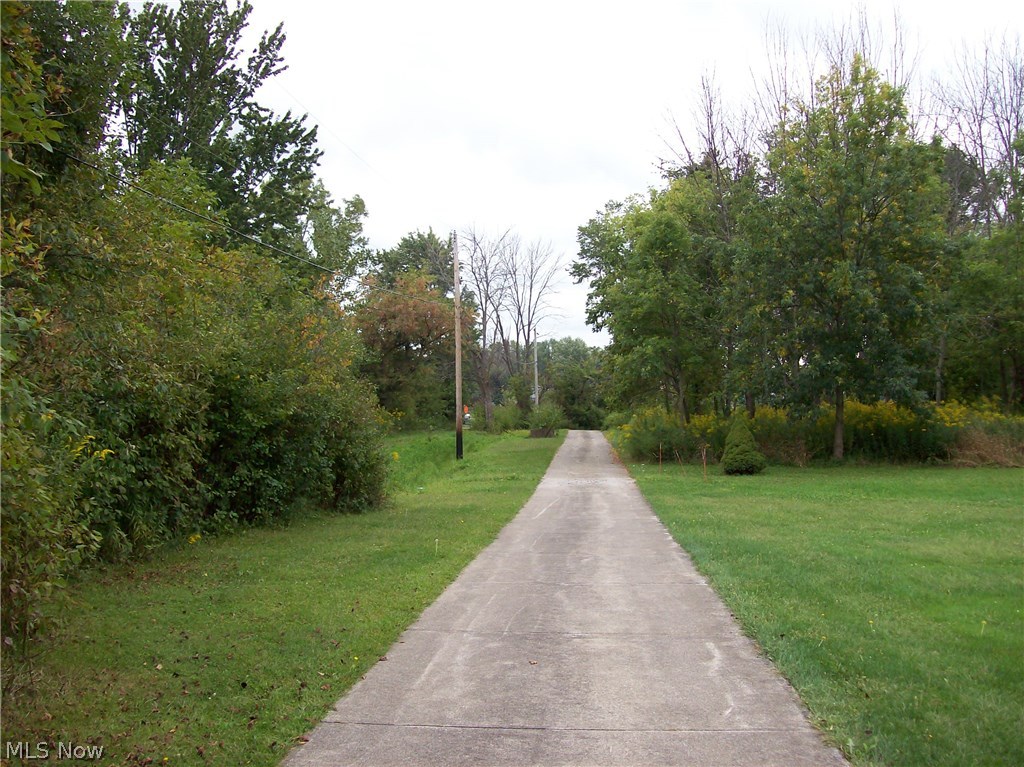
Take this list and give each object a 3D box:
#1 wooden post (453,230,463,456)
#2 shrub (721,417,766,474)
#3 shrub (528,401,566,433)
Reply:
[{"bbox_3d":[-2.151,-1.499,42.000,0.260,9.070,0.260,-1,-2,0],"label":"wooden post"},{"bbox_3d":[7.601,2.027,34.800,1.430,1.890,1.430,-1,-2,0],"label":"shrub"},{"bbox_3d":[2.268,2.108,68.000,2.400,2.050,2.300,-1,-2,0],"label":"shrub"}]

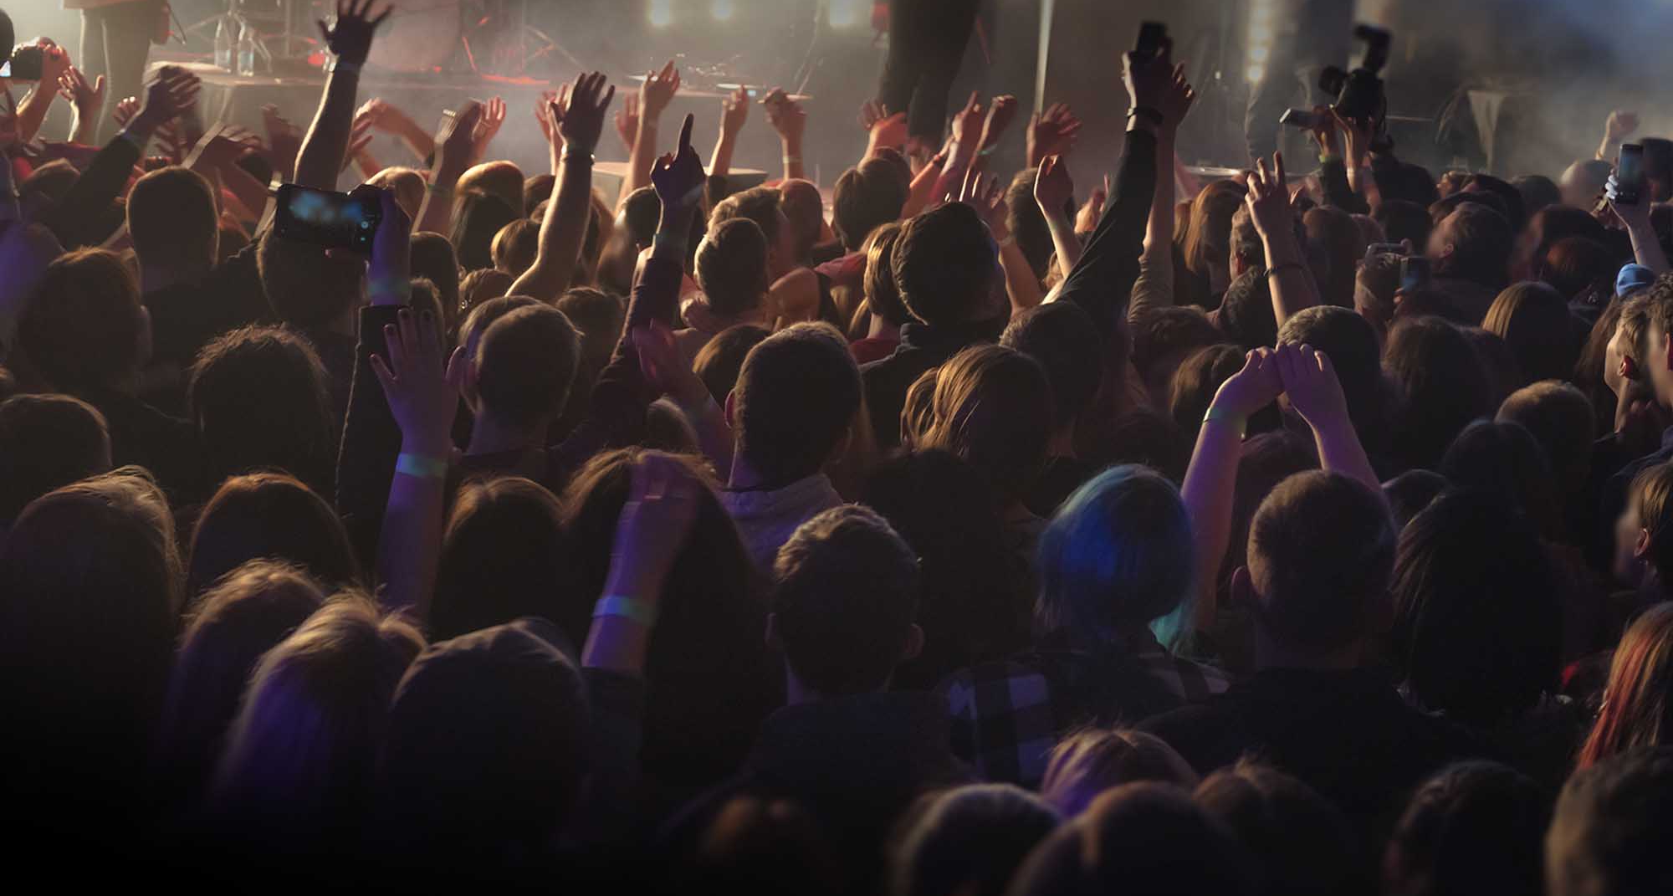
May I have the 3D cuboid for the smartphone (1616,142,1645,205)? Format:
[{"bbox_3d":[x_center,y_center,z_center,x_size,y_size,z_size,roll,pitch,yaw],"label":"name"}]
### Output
[{"bbox_3d":[1.888,-0.650,6.400,0.071,0.143,0.009,0,4,-25],"label":"smartphone"}]

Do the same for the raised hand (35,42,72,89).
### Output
[{"bbox_3d":[-1.946,-0.949,6.700,0.088,0.115,0.090,5,11,-1],"label":"raised hand"}]

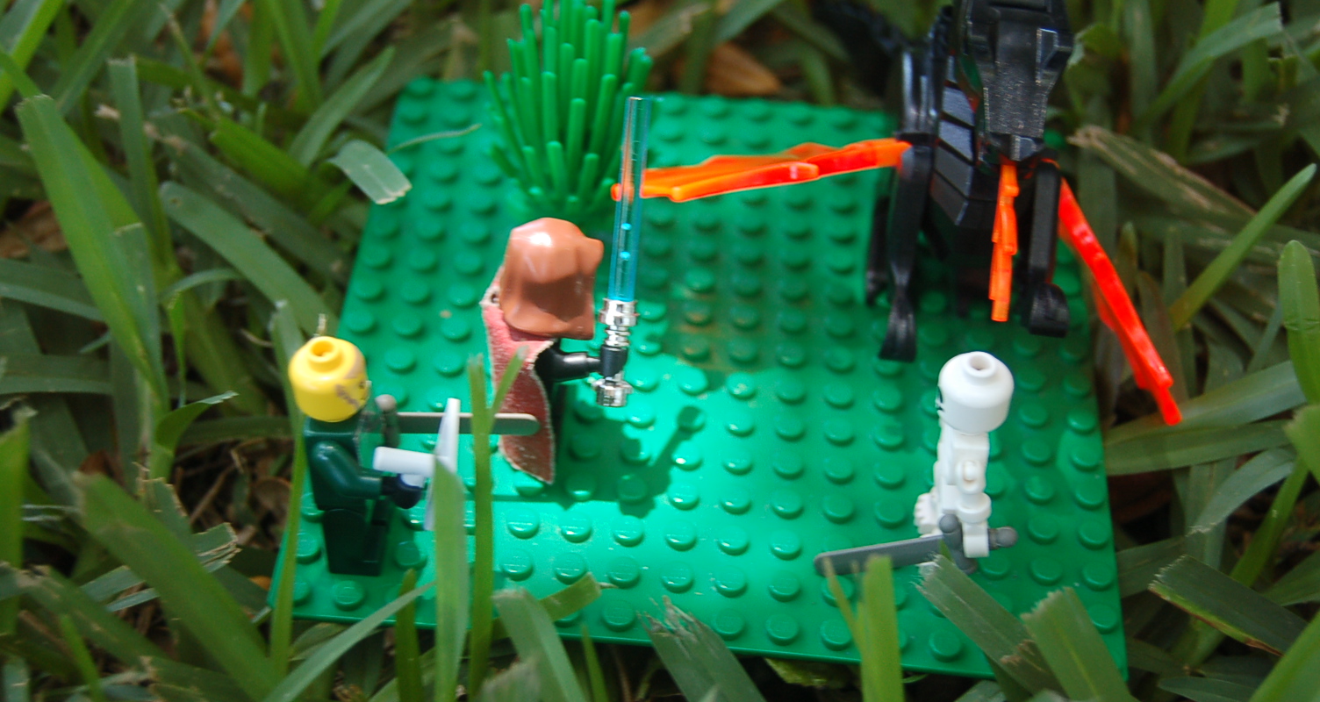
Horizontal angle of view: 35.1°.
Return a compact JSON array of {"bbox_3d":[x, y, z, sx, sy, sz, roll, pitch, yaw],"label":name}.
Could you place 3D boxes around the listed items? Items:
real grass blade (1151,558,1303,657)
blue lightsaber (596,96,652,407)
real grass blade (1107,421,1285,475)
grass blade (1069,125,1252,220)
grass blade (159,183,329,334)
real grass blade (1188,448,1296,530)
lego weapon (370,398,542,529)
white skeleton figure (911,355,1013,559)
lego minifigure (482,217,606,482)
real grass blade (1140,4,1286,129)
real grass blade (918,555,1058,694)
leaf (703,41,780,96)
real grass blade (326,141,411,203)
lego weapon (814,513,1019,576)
[{"bbox_3d":[0.087,0.039,0.319,0.023,0.003,0.007,27,74,0],"label":"real grass blade"},{"bbox_3d":[-0.005,-0.015,0.310,0.005,0.046,0.005,5,4,1],"label":"blue lightsaber"},{"bbox_3d":[0.089,0.015,0.346,0.034,0.003,0.006,-7,66,-3],"label":"real grass blade"},{"bbox_3d":[0.093,-0.033,0.386,0.041,0.003,0.008,25,48,7],"label":"grass blade"},{"bbox_3d":[-0.070,-0.015,0.359,0.037,0.004,0.007,38,69,3],"label":"grass blade"},{"bbox_3d":[0.095,0.022,0.340,0.022,0.003,0.006,-33,66,-19],"label":"real grass blade"},{"bbox_3d":[-0.032,0.017,0.302,0.028,0.013,0.028,5,45,1],"label":"lego weapon"},{"bbox_3d":[0.045,0.016,0.308,0.011,0.040,0.024,5,46,1],"label":"white skeleton figure"},{"bbox_3d":[-0.017,-0.002,0.320,0.020,0.043,0.022,5,46,1],"label":"lego minifigure"},{"bbox_3d":[0.100,-0.052,0.383,0.005,0.037,0.006,0,67,-32],"label":"real grass blade"},{"bbox_3d":[0.048,0.041,0.301,0.024,0.003,0.006,44,77,5],"label":"real grass blade"},{"bbox_3d":[0.016,-0.057,0.421,0.020,0.004,0.015,21,48,16],"label":"leaf"},{"bbox_3d":[-0.051,-0.031,0.363,0.017,0.004,0.007,34,73,23],"label":"real grass blade"},{"bbox_3d":[0.038,0.030,0.310,0.030,0.010,0.003,-8,15,7],"label":"lego weapon"}]

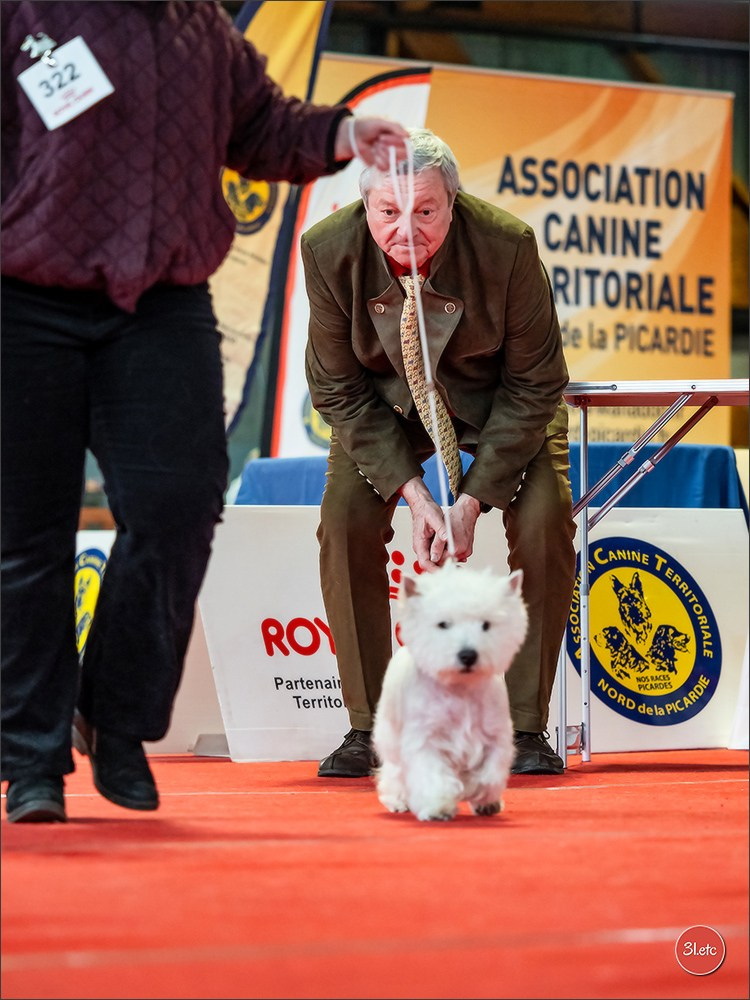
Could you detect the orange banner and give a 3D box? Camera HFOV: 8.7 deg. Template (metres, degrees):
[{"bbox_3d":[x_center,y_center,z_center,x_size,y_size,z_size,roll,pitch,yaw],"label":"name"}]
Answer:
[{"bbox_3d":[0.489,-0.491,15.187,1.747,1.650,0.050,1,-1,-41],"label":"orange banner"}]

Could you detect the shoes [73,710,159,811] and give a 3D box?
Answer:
[{"bbox_3d":[-0.396,0.372,7.450,0.095,0.095,0.265,0,21,-20],"label":"shoes"}]

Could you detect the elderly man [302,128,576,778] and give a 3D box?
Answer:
[{"bbox_3d":[0.121,-0.076,9.273,0.520,1.190,0.750,0,-1,5],"label":"elderly man"}]

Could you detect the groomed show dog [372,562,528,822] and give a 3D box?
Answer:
[{"bbox_3d":[0.115,0.291,7.556,0.195,0.388,0.490,0,-1,-9],"label":"groomed show dog"}]

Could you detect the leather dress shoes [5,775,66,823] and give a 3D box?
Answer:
[{"bbox_3d":[-0.509,0.432,7.373,0.093,0.100,0.265,0,-1,0],"label":"leather dress shoes"}]

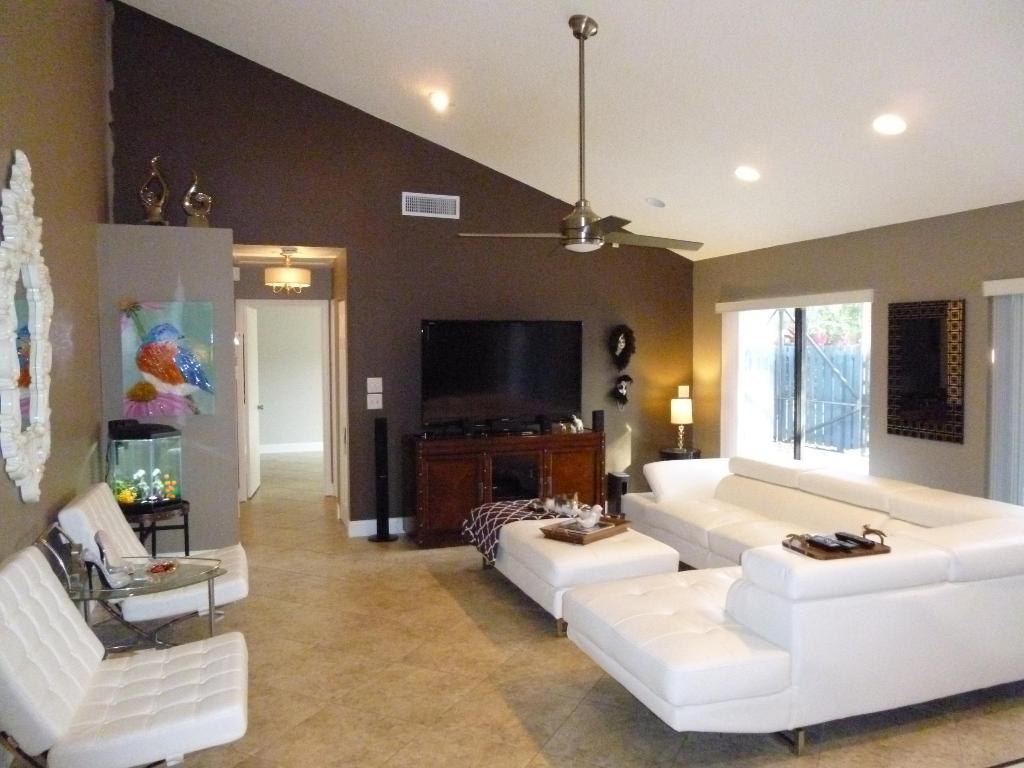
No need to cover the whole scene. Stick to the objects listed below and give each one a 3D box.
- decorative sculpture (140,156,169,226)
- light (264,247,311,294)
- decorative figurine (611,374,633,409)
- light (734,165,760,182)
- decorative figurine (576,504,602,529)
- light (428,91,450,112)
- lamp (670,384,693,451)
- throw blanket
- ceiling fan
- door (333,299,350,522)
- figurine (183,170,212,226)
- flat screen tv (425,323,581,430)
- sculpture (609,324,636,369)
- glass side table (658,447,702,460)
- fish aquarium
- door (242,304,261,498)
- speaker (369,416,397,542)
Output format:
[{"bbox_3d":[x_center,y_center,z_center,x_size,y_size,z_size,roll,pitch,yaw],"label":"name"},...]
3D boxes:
[{"bbox_3d":[-2.518,-1.346,5.199,0.190,0.500,0.130,-1,3,-19],"label":"decorative sculpture"},{"bbox_3d":[-1.910,-0.955,6.292,0.390,0.385,0.390,-1,3,-20],"label":"light"},{"bbox_3d":[1.045,0.073,6.995,0.210,0.320,0.120,-1,3,-19],"label":"decorative figurine"},{"bbox_3d":[1.599,-1.429,5.020,0.185,0.030,0.185,19,-4,-20],"label":"light"},{"bbox_3d":[0.500,0.855,4.772,0.165,0.155,0.090,0,3,12],"label":"decorative figurine"},{"bbox_3d":[-0.523,-2.036,5.330,0.160,0.100,0.160,19,-4,-19],"label":"light"},{"bbox_3d":[1.587,0.370,6.966,0.235,0.510,0.235,-1,3,-19],"label":"lamp"},{"bbox_3d":[0.053,1.043,5.309,0.700,0.340,0.630,-1,3,-20],"label":"throw blanket"},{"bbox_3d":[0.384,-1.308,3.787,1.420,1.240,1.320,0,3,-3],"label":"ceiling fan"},{"bbox_3d":[-1.520,0.267,6.606,0.050,2.020,0.740,-1,3,-20],"label":"door"},{"bbox_3d":[-2.265,-1.321,5.340,0.215,0.435,0.100,-1,3,-20],"label":"figurine"},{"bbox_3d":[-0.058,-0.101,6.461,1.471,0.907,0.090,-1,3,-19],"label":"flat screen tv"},{"bbox_3d":[1.044,-0.344,6.973,0.280,0.430,0.130,-1,3,-19],"label":"sculpture"},{"bbox_3d":[1.599,0.939,7.000,0.460,0.630,0.460,-1,3,-19],"label":"glass side table"},{"bbox_3d":[-2.388,0.533,4.814,0.460,0.540,0.420,-1,3,-19],"label":"fish aquarium"},{"bbox_3d":[-2.860,0.186,8.087,0.045,2.020,0.780,-1,3,-12],"label":"door"},{"bbox_3d":[-1.080,0.787,6.187,0.250,1.020,0.250,-1,3,-20],"label":"speaker"}]

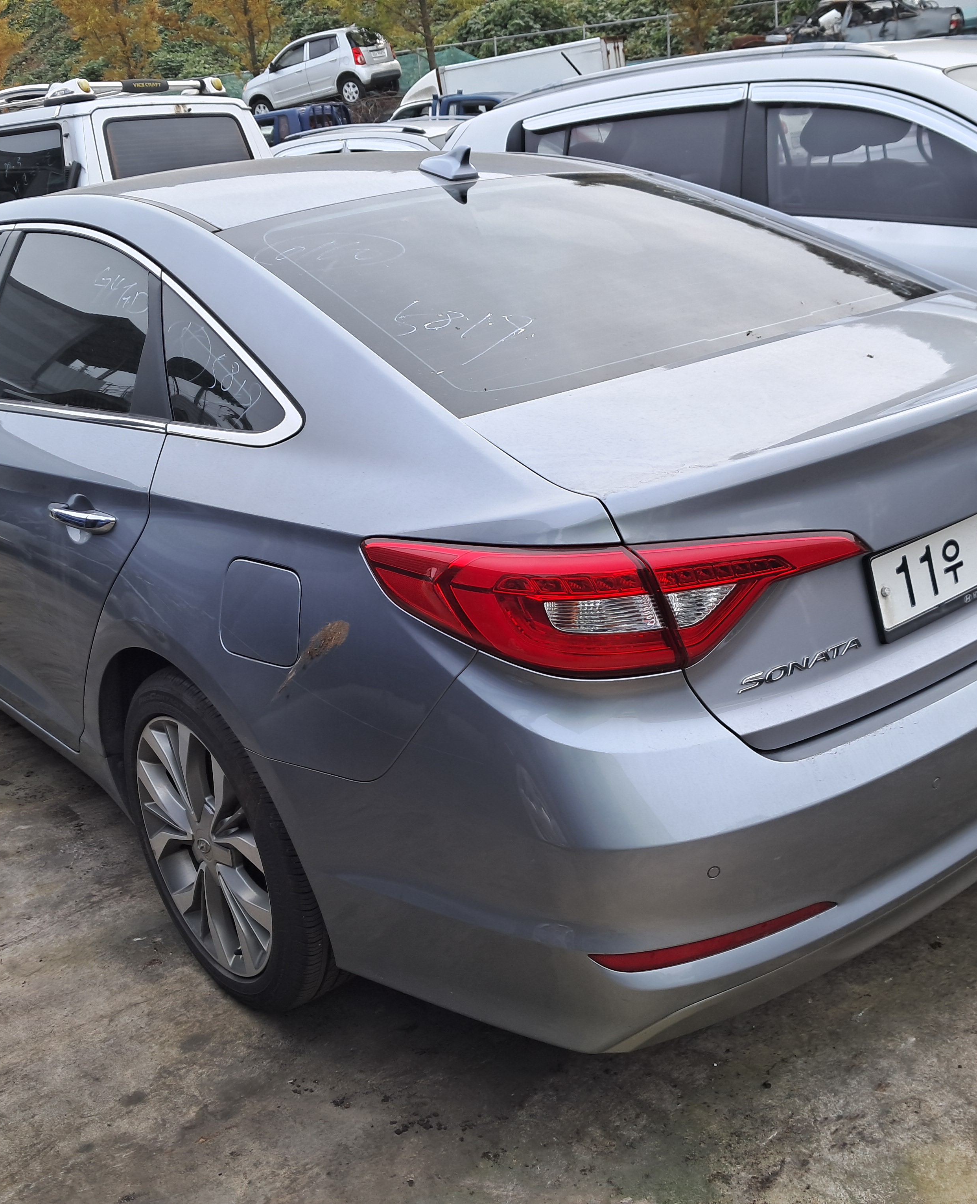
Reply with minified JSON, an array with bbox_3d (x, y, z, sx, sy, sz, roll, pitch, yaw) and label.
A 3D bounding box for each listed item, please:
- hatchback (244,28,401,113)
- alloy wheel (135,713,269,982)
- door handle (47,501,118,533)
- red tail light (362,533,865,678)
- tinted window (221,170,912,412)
[{"bbox_3d":[-3.752,-11.375,27.043,3.530,1.480,1.600,3,27,30],"label":"hatchback"},{"bbox_3d":[-0.452,0.414,2.291,0.190,0.490,0.490,-20,25,-36],"label":"alloy wheel"},{"bbox_3d":[-0.708,-0.149,2.183,0.060,0.055,0.235,-20,25,-36],"label":"door handle"},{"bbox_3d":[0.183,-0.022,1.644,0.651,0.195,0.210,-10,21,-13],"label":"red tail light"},{"bbox_3d":[0.186,-0.651,2.343,1.270,0.120,0.880,-20,45,-36],"label":"tinted window"}]

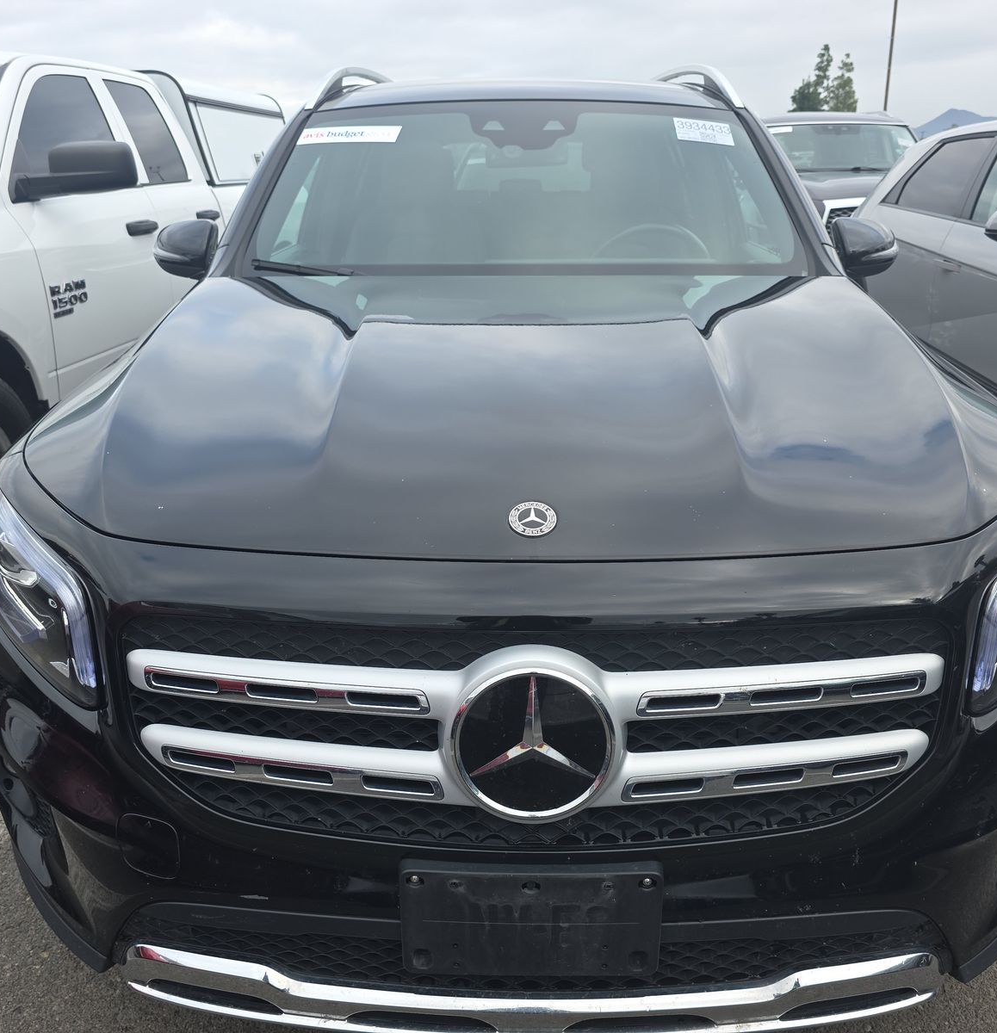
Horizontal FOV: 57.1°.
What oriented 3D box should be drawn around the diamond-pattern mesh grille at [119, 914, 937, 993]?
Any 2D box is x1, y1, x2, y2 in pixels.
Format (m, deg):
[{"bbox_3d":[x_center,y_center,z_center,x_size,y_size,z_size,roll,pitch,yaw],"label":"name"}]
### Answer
[{"bbox_3d":[0.045,0.554,1.171,1.040,0.105,0.075,0,16,1],"label":"diamond-pattern mesh grille"}]

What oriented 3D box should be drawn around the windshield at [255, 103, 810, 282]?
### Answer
[{"bbox_3d":[0.070,-0.870,2.408,1.410,0.150,0.670,0,62,1],"label":"windshield"}]

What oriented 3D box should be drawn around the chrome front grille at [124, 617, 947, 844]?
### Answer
[{"bbox_3d":[0.045,0.251,1.091,1.010,0.260,0.130,0,12,1],"label":"chrome front grille"}]

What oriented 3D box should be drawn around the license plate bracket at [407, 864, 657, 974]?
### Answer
[{"bbox_3d":[0.041,0.471,1.080,0.305,0.150,0.022,0,16,1],"label":"license plate bracket"}]

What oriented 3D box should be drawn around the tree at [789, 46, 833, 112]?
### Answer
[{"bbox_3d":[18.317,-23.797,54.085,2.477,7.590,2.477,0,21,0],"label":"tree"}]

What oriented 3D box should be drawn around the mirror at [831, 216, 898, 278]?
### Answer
[{"bbox_3d":[0.976,-0.722,2.465,0.200,0.165,0.140,0,21,1],"label":"mirror"}]

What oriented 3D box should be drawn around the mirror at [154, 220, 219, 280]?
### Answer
[{"bbox_3d":[-0.834,-0.721,2.488,0.200,0.165,0.140,0,21,1],"label":"mirror"}]

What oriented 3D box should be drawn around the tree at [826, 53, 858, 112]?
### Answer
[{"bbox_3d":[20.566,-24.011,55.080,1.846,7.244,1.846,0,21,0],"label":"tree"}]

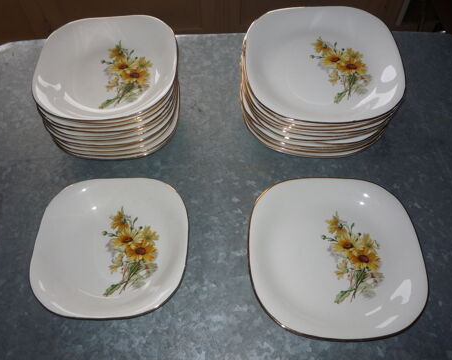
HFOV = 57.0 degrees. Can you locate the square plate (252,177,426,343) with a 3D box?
[{"bbox_3d":[0.153,0.103,0.591,0.241,0.025,0.241,-1,58,0],"label":"square plate"}]

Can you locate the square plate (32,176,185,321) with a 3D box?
[{"bbox_3d":[-0.159,0.094,0.593,0.212,0.033,0.212,-1,58,0],"label":"square plate"}]

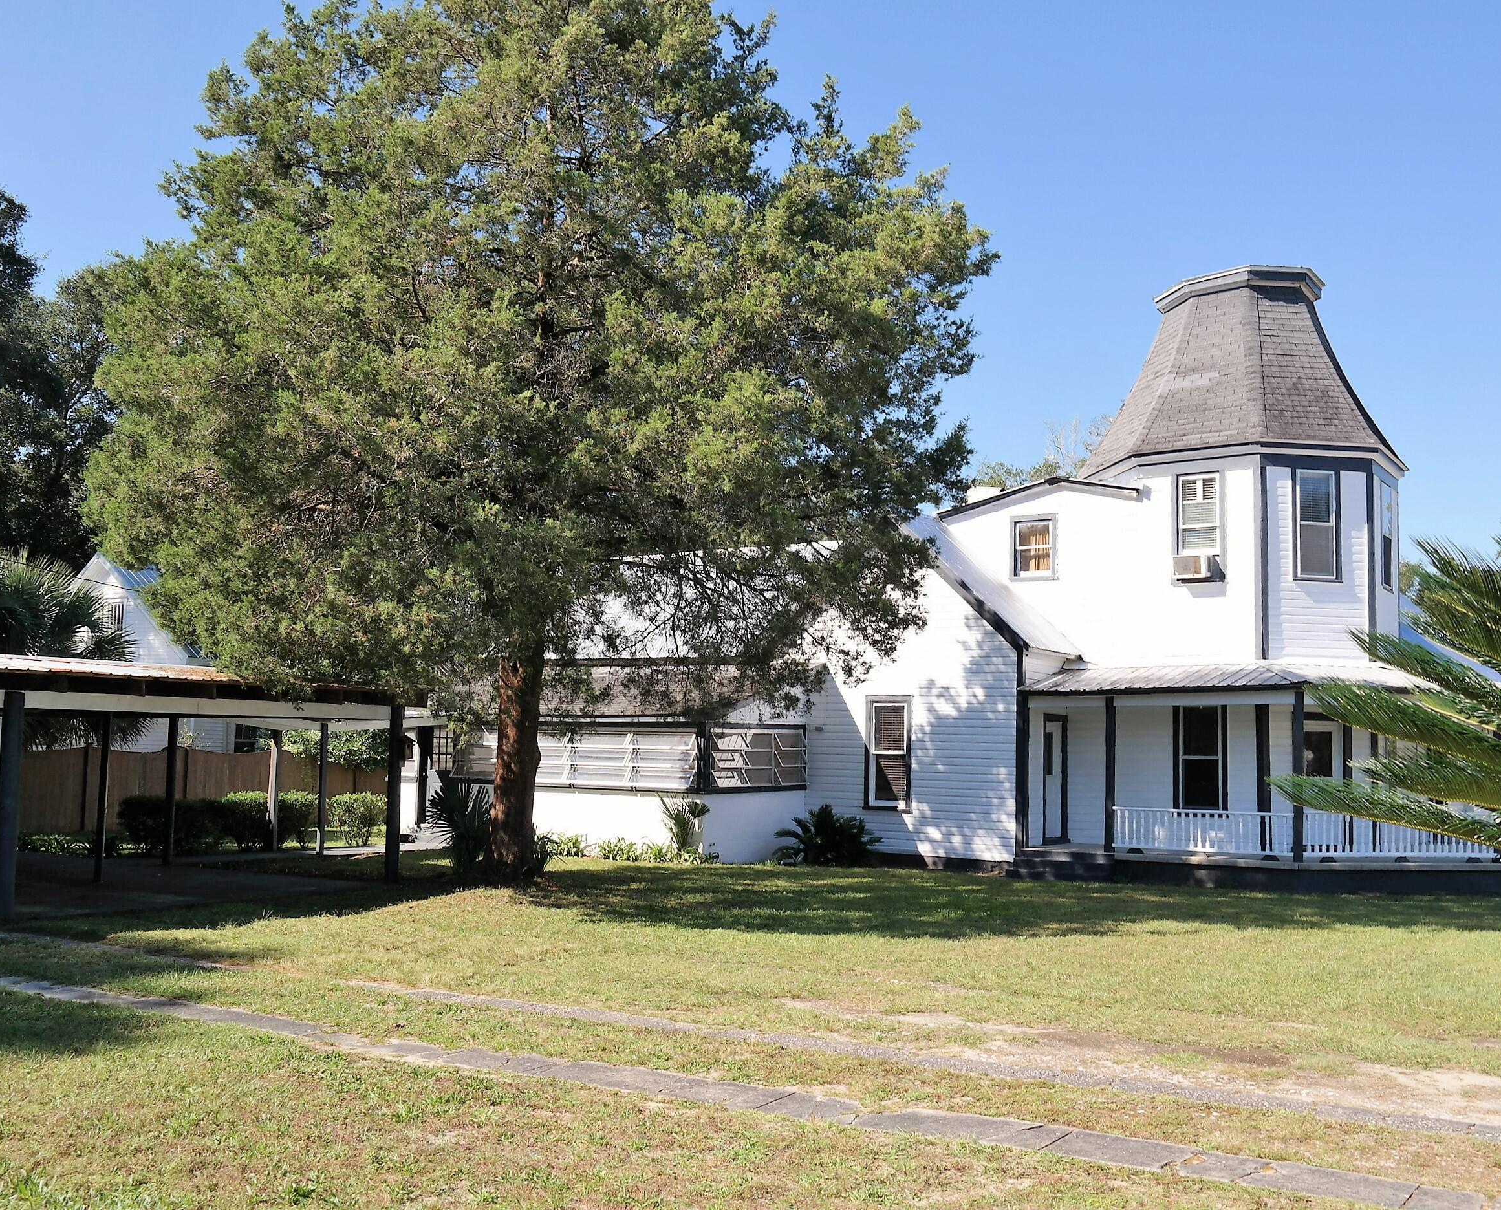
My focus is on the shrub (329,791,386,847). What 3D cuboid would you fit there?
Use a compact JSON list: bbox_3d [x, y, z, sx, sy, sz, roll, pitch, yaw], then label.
[{"bbox_3d":[-6.916,3.770,24.132,1.000,1.000,1.030,-3,-7,37],"label":"shrub"}]

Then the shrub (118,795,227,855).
[{"bbox_3d":[-9.351,3.523,22.041,1.300,0.980,1.650,-3,-7,37],"label":"shrub"}]

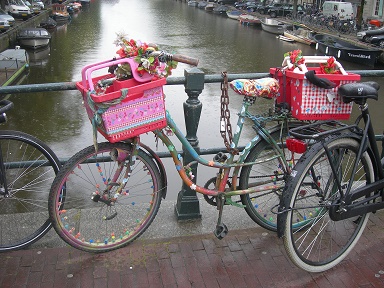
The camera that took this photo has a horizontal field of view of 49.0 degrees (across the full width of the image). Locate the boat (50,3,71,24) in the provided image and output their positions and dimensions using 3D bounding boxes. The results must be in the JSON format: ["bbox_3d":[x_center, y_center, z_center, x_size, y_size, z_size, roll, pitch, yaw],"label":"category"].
[{"bbox_3d":[-14.200,-14.400,46.000,2.000,2.000,5.600,-2,23,-10],"label":"boat"}]

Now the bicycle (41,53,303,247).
[{"bbox_3d":[0.079,0.058,2.424,1.790,1.140,0.580,-3,18,-12],"label":"bicycle"}]

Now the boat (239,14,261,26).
[{"bbox_3d":[6.500,-13.800,47.000,1.800,1.200,4.700,-2,23,-10],"label":"boat"}]

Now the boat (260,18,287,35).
[{"bbox_3d":[8.200,-11.500,41.500,2.000,1.300,5.300,-2,23,-10],"label":"boat"}]

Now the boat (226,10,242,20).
[{"bbox_3d":[5.600,-16.100,53.000,1.900,1.200,5.000,-2,23,-10],"label":"boat"}]

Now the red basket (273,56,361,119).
[{"bbox_3d":[0.723,-0.340,2.496,0.320,0.320,0.430,-3,16,-12],"label":"red basket"}]

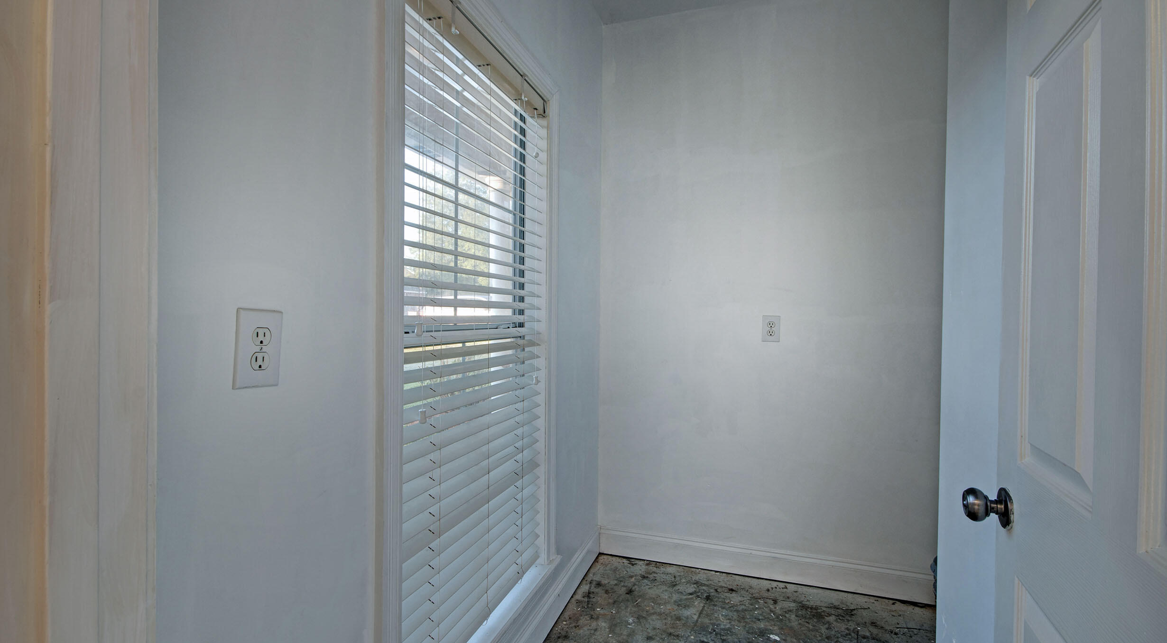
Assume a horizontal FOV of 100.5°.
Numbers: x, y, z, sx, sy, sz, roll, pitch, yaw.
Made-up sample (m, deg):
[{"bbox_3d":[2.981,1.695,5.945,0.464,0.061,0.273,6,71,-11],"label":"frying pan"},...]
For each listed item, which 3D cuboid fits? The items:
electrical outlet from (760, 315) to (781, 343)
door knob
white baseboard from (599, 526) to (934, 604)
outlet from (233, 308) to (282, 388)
[{"bbox_3d":[0.874,0.036,2.258,0.078,0.122,0.007,1,1,17],"label":"electrical outlet"},{"bbox_3d":[0.678,0.312,0.823,0.062,0.065,0.065,1,1,26],"label":"door knob"},{"bbox_3d":[0.863,1.134,2.264,1.620,0.143,0.015,1,1,17],"label":"white baseboard"},{"bbox_3d":[-0.507,0.043,0.761,0.007,0.122,0.076,1,-3,19],"label":"outlet"}]

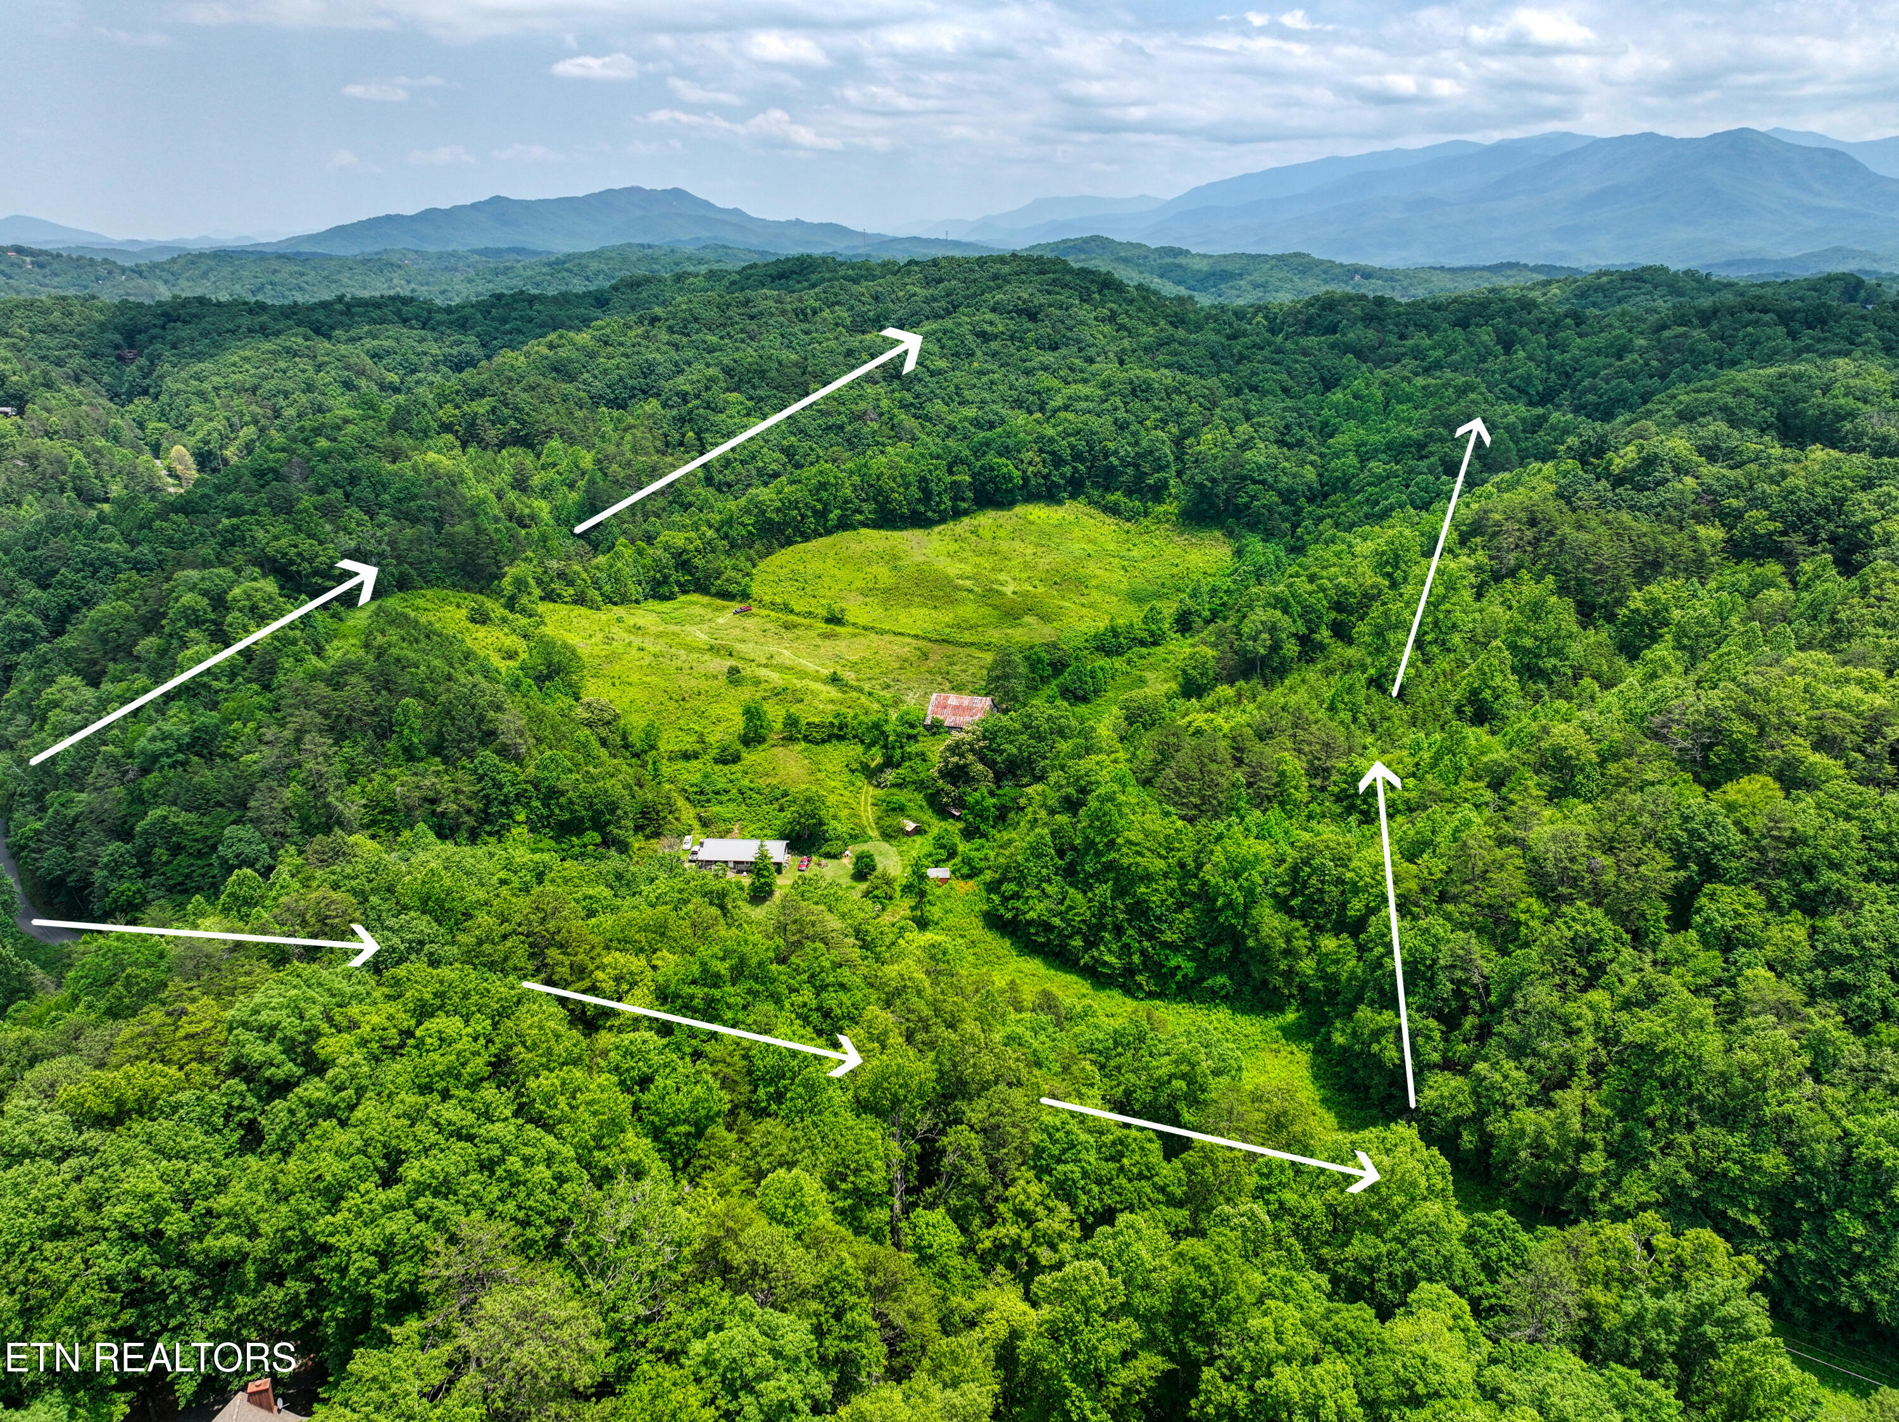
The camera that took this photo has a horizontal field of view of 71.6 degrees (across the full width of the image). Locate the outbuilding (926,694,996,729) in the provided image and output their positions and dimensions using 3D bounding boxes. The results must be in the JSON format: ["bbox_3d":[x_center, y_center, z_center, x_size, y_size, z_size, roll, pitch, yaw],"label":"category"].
[{"bbox_3d":[3.420,0.180,346.480,15.800,8.600,16.500,5,20,14],"label":"outbuilding"}]

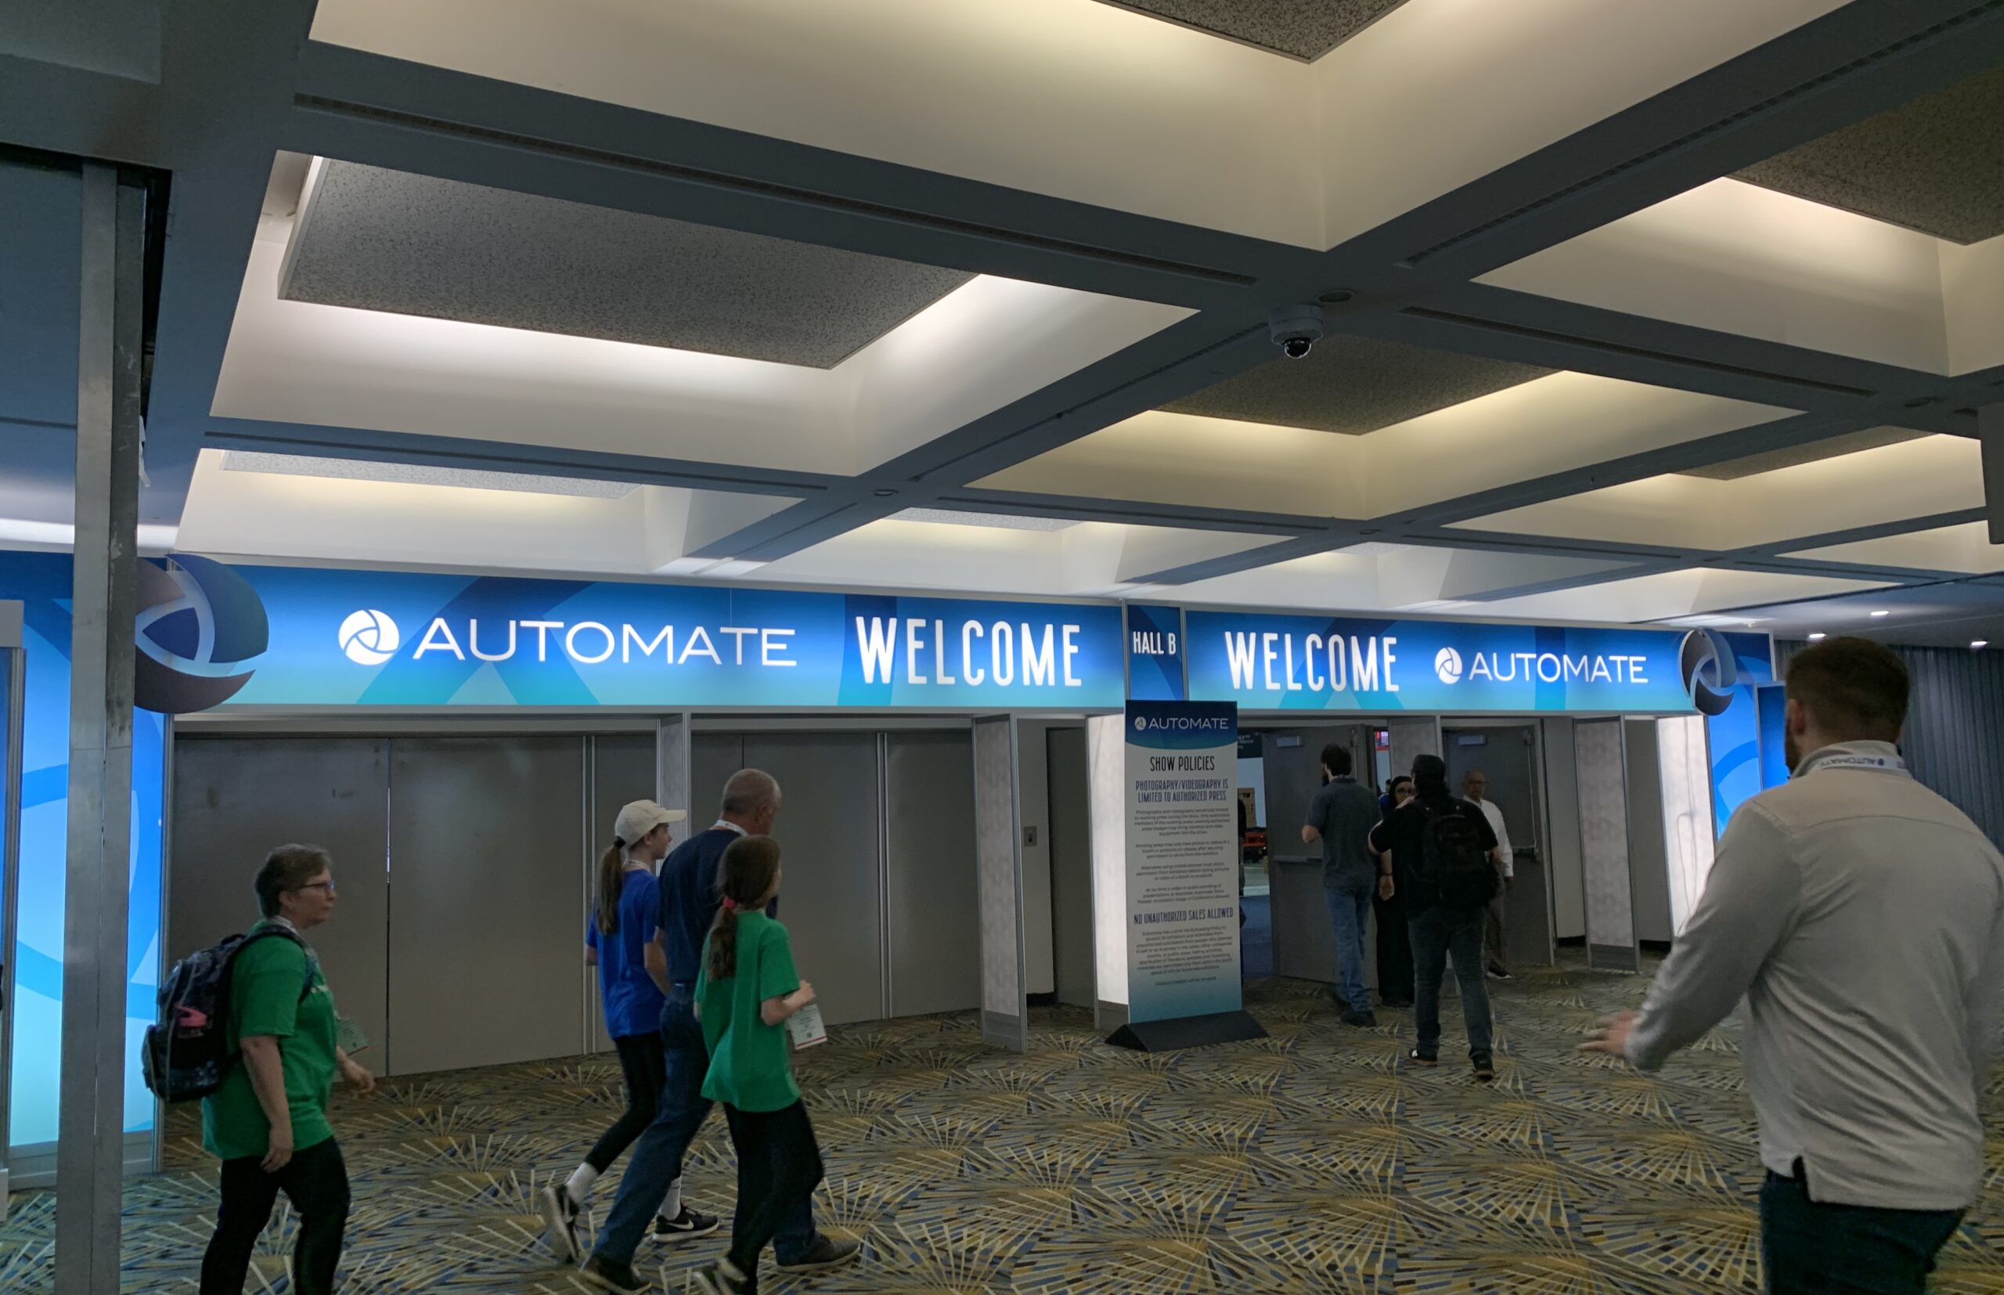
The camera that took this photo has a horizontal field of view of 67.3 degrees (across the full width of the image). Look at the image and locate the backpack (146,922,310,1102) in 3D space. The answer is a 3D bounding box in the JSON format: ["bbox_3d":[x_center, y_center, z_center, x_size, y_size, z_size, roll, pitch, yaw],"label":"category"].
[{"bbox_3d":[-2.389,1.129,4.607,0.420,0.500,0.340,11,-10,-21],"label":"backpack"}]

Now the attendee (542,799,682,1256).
[{"bbox_3d":[-1.443,1.424,5.760,0.760,1.640,0.460,2,-7,-33],"label":"attendee"}]

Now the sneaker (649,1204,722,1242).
[{"bbox_3d":[-1.214,2.183,5.728,0.270,0.110,0.100,1,-7,-29],"label":"sneaker"}]

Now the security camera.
[{"bbox_3d":[0.898,-0.940,4.562,0.160,0.140,0.160,-2,-6,0],"label":"security camera"}]

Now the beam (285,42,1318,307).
[{"bbox_3d":[-0.346,-1.164,3.648,2.503,0.200,0.547,2,-7,-30],"label":"beam"}]

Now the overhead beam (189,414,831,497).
[{"bbox_3d":[-1.862,-0.860,6.221,2.503,0.200,0.547,2,-7,-30],"label":"overhead beam"}]

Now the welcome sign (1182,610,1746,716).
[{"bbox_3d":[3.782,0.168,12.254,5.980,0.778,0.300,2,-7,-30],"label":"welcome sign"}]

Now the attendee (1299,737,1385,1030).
[{"bbox_3d":[2.372,1.669,10.674,0.550,1.890,0.520,0,-6,-15],"label":"attendee"}]

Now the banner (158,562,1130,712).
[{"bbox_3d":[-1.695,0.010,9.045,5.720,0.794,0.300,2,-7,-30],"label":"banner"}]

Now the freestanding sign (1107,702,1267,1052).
[{"bbox_3d":[1.179,1.470,10.018,0.950,2.230,0.480,2,-7,-30],"label":"freestanding sign"}]

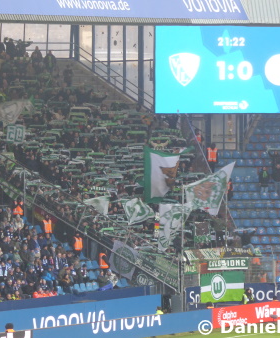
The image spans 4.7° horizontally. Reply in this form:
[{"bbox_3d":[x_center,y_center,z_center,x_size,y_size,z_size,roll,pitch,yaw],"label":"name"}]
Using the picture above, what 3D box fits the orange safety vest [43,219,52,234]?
[{"bbox_3d":[-4.365,2.722,163.197,0.460,0.680,0.290,0,2,7],"label":"orange safety vest"}]

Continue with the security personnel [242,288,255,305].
[{"bbox_3d":[4.989,6.277,158.500,0.580,1.660,0.420,-1,2,-24],"label":"security personnel"}]

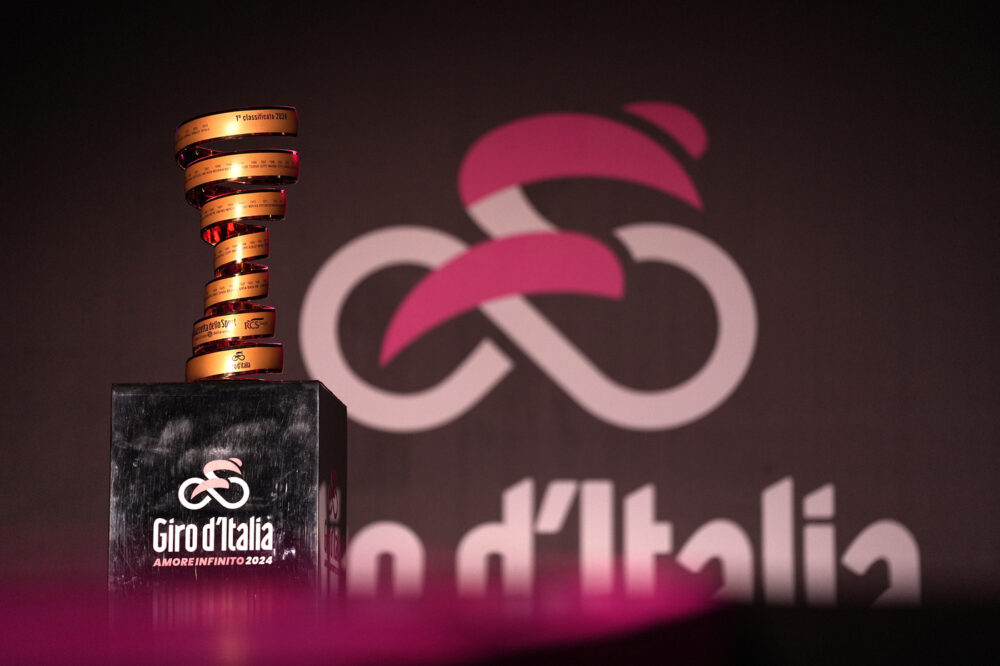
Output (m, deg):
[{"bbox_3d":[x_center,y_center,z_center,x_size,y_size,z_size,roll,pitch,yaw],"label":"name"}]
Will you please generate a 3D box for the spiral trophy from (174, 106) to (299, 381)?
[{"bbox_3d":[-0.493,-0.152,9.600,0.228,0.538,0.226,0,-7,-4],"label":"spiral trophy"}]

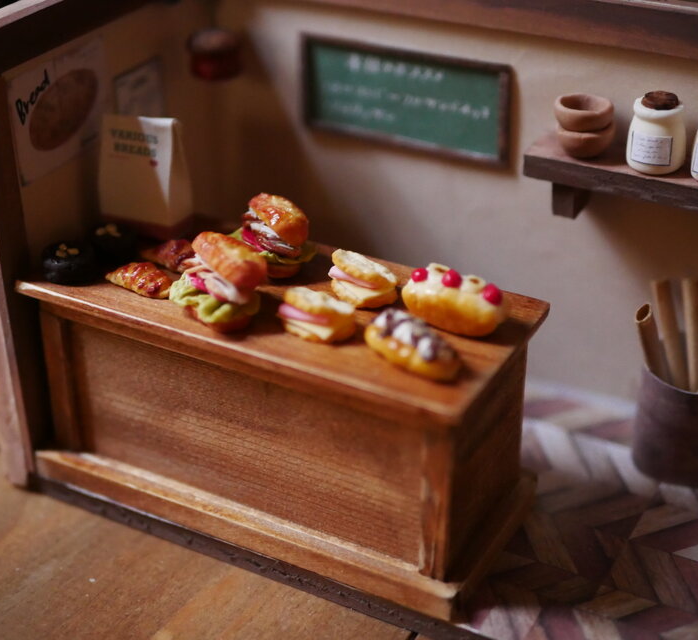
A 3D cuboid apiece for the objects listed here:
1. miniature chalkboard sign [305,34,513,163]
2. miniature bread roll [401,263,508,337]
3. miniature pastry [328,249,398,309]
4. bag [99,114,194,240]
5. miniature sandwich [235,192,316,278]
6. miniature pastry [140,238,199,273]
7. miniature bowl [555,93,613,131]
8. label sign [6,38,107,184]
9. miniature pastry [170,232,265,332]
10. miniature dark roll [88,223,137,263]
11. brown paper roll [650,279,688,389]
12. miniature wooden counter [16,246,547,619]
[{"bbox_3d":[0.017,-0.068,0.378,0.069,0.031,0.003,15,33,25],"label":"miniature chalkboard sign"},{"bbox_3d":[0.026,-0.005,0.307,0.028,0.014,0.015,19,35,31],"label":"miniature bread roll"},{"bbox_3d":[0.003,-0.010,0.312,0.014,0.012,0.016,-19,35,-29],"label":"miniature pastry"},{"bbox_3d":[-0.058,-0.042,0.345,0.023,0.034,0.012,12,33,21],"label":"bag"},{"bbox_3d":[-0.020,-0.022,0.333,0.015,0.019,0.022,-20,35,-31],"label":"miniature sandwich"},{"bbox_3d":[-0.048,-0.017,0.328,0.020,0.008,0.011,18,35,28],"label":"miniature pastry"},{"bbox_3d":[0.063,-0.055,0.332,0.016,0.007,0.016,-1,30,0],"label":"miniature bowl"},{"bbox_3d":[-0.077,-0.056,0.333,0.001,0.029,0.037,15,33,25],"label":"label sign"},{"bbox_3d":[-0.033,-0.010,0.305,0.019,0.020,0.023,-17,34,-26],"label":"miniature pastry"},{"bbox_3d":[-0.065,-0.022,0.342,0.013,0.010,0.013,0,29,0],"label":"miniature dark roll"},{"bbox_3d":[0.097,0.016,0.365,0.005,0.056,0.005,-7,7,34],"label":"brown paper roll"},{"bbox_3d":[-0.019,0.021,0.340,0.131,0.062,0.059,15,33,25],"label":"miniature wooden counter"}]

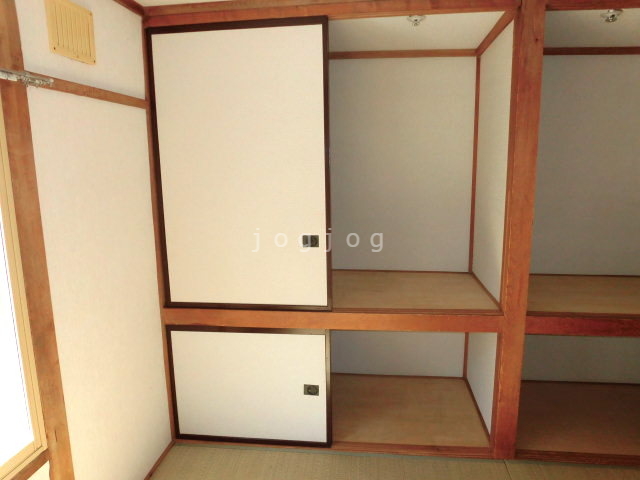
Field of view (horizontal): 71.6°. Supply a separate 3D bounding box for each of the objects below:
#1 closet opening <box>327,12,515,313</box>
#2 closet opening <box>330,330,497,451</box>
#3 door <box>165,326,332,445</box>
[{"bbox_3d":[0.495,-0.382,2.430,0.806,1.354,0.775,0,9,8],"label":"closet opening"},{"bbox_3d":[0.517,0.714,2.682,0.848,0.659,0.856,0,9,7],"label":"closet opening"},{"bbox_3d":[-0.376,0.780,2.380,0.870,0.655,0.030,0,9,7],"label":"door"}]

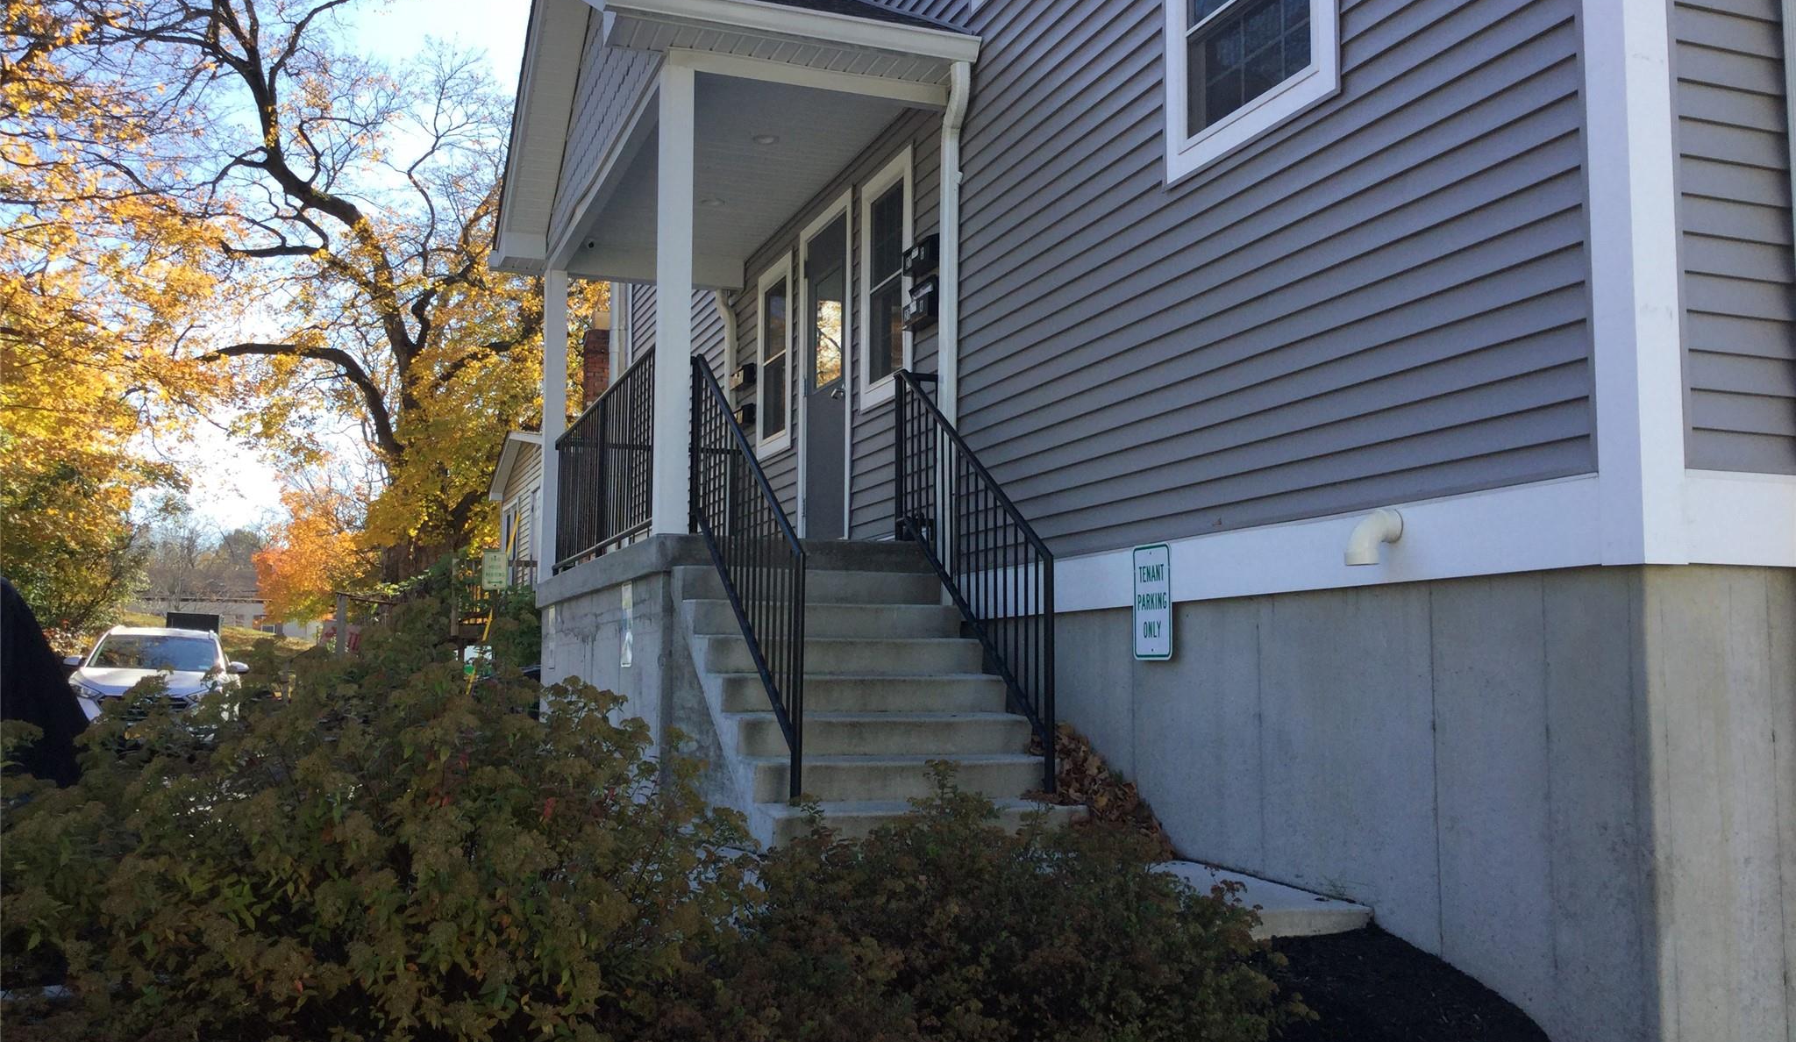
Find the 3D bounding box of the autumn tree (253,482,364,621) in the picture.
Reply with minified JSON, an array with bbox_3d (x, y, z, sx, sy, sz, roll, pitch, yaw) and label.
[{"bbox_3d":[-24.800,1.630,68.000,4.900,6.600,4.900,3,-6,-20],"label":"autumn tree"}]

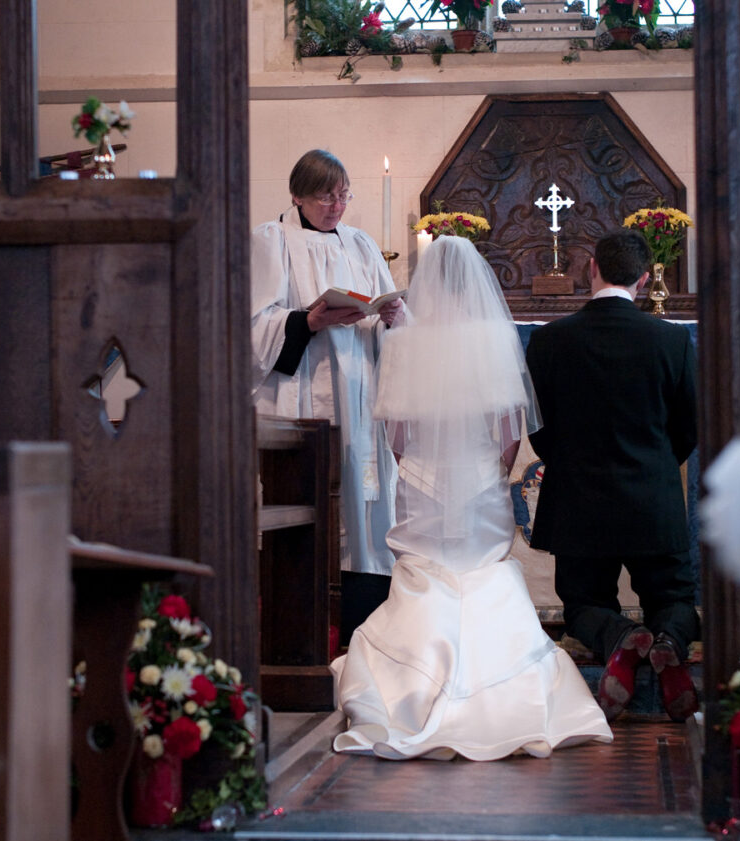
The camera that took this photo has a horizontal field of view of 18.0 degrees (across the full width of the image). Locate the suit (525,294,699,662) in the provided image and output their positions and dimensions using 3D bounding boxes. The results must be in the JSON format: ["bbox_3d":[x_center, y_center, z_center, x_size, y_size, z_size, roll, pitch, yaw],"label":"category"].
[{"bbox_3d":[0.778,0.178,7.460,0.550,1.160,0.530,0,-1,6],"label":"suit"}]

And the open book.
[{"bbox_3d":[-0.037,-0.372,7.280,0.270,0.065,0.200,0,-18,-22],"label":"open book"}]

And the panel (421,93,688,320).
[{"bbox_3d":[0.680,-0.790,8.620,0.975,0.840,0.090,0,-1,6],"label":"panel"}]

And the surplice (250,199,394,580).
[{"bbox_3d":[-0.165,-0.100,7.480,0.500,1.160,0.400,0,-2,-25],"label":"surplice"}]

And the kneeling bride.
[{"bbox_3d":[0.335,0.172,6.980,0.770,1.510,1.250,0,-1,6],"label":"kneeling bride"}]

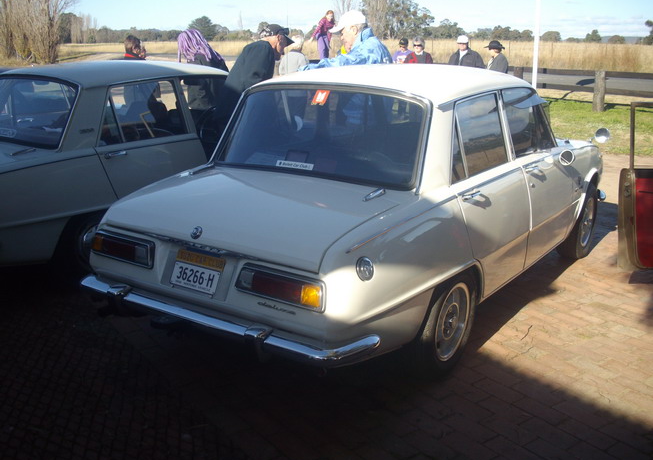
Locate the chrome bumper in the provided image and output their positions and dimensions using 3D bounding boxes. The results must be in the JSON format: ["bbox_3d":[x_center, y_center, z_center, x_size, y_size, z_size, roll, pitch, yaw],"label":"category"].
[{"bbox_3d":[-0.479,0.329,2.779,1.450,0.100,0.270,10,17,33],"label":"chrome bumper"}]

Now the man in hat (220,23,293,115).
[{"bbox_3d":[-0.476,-0.608,4.957,0.620,1.640,0.520,-4,15,-17],"label":"man in hat"}]

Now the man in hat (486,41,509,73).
[{"bbox_3d":[3.057,-2.505,12.408,0.340,1.650,0.480,-9,17,-32],"label":"man in hat"}]

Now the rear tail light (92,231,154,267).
[{"bbox_3d":[-0.835,0.074,2.932,0.385,0.110,0.070,10,7,33],"label":"rear tail light"}]

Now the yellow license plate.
[{"bbox_3d":[-0.488,0.121,2.708,0.250,0.050,0.010,10,-3,33],"label":"yellow license plate"}]

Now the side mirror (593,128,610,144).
[{"bbox_3d":[2.007,-0.685,5.065,0.120,0.115,0.080,12,19,38],"label":"side mirror"}]

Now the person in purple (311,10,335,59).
[{"bbox_3d":[-0.101,-4.825,17.677,0.500,1.400,0.500,10,17,32],"label":"person in purple"}]

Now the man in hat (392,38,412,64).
[{"bbox_3d":[1.373,-2.612,12.608,0.480,1.650,0.320,2,15,6],"label":"man in hat"}]

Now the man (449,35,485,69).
[{"bbox_3d":[2.329,-2.349,11.614,0.540,1.700,0.340,7,16,24],"label":"man"}]

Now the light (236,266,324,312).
[{"bbox_3d":[-0.150,0.195,2.485,0.385,0.110,0.070,10,7,33],"label":"light"}]

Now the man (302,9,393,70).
[{"bbox_3d":[0.202,-0.781,5.421,0.680,1.750,0.520,1,15,3],"label":"man"}]

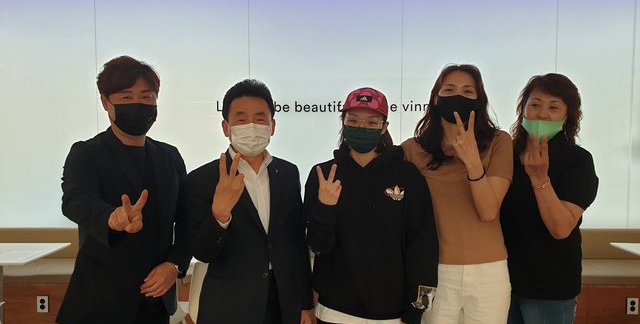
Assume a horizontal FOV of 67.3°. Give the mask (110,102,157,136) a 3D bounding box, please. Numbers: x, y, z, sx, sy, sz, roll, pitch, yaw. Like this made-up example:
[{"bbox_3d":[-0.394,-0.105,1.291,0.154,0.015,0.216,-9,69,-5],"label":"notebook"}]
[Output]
[{"bbox_3d":[-0.613,-0.140,1.580,0.145,0.115,0.090,-2,4,-30],"label":"mask"}]

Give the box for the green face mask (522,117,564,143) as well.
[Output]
[{"bbox_3d":[0.785,-0.114,1.680,0.145,0.095,0.085,9,8,34],"label":"green face mask"}]

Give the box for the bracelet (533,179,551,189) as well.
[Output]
[{"bbox_3d":[0.714,0.068,1.550,0.062,0.022,0.050,-16,16,25],"label":"bracelet"}]

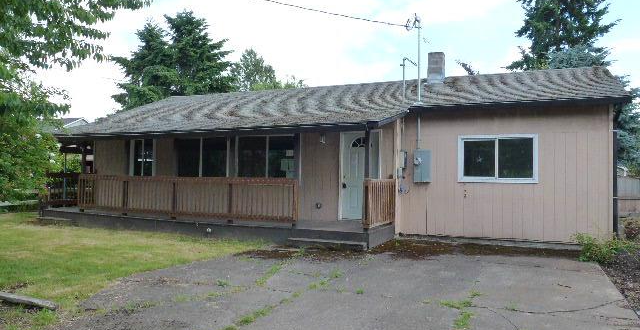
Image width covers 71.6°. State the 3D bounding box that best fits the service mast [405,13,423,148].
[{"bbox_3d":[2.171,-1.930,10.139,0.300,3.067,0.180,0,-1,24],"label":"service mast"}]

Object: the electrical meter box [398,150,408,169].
[{"bbox_3d":[1.931,-0.115,10.199,0.170,0.400,0.130,0,-1,24],"label":"electrical meter box"}]

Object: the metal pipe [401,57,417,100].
[{"bbox_3d":[1.945,-1.896,9.751,0.343,0.939,0.080,0,-1,24],"label":"metal pipe"}]

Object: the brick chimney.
[{"bbox_3d":[3.200,-2.657,12.242,0.410,0.903,0.410,0,-1,24],"label":"brick chimney"}]

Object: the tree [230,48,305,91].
[{"bbox_3d":[-3.825,-2.855,28.887,4.444,9.653,4.444,0,-1,24],"label":"tree"}]

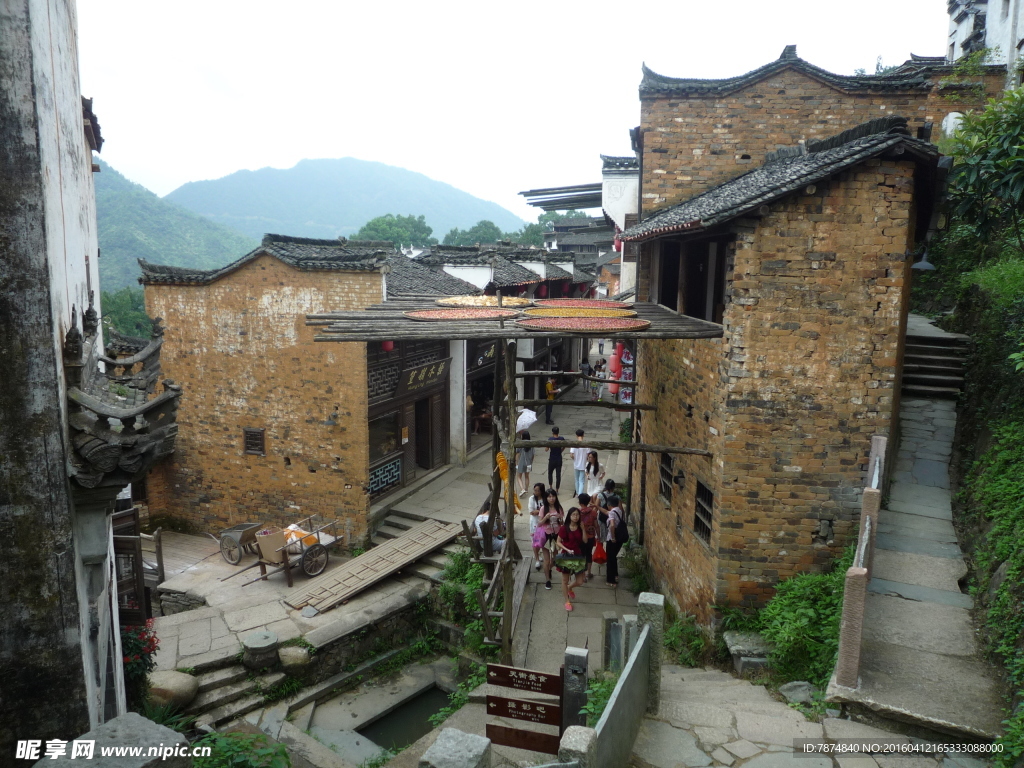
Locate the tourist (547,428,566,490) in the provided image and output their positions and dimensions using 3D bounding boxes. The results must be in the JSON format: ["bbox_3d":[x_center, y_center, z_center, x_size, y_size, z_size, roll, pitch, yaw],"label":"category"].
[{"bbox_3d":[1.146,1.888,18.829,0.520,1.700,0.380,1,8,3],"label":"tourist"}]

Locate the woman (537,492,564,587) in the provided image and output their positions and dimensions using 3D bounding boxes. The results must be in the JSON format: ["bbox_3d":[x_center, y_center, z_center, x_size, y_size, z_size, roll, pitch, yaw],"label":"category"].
[{"bbox_3d":[0.677,2.654,12.781,0.520,1.670,0.450,1,8,5],"label":"woman"}]

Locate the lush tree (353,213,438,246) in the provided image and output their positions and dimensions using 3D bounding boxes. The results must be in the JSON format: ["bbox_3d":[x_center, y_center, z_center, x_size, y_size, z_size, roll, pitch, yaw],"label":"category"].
[{"bbox_3d":[-10.373,-10.616,65.612,7.400,9.000,7.000,1,8,0],"label":"lush tree"}]

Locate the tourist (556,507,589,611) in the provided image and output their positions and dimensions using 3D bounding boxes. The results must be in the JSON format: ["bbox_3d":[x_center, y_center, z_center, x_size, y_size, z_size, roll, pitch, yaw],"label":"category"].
[{"bbox_3d":[1.004,2.815,12.084,0.550,1.630,0.500,0,8,0],"label":"tourist"}]

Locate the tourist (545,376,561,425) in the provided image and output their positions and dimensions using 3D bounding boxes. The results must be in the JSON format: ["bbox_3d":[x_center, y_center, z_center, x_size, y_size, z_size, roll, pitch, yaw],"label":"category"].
[{"bbox_3d":[1.448,0.601,26.879,0.450,1.700,0.450,1,8,7],"label":"tourist"}]

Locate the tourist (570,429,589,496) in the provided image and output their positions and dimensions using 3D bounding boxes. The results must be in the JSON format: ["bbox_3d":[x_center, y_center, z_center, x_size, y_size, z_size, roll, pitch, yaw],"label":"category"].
[{"bbox_3d":[1.682,1.923,18.379,0.500,1.700,0.380,1,8,3],"label":"tourist"}]

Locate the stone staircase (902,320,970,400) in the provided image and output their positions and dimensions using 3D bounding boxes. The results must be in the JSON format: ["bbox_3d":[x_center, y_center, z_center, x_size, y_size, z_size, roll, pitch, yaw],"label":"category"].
[{"bbox_3d":[8.025,-0.293,13.955,1.180,1.020,1.750,6,9,33],"label":"stone staircase"}]

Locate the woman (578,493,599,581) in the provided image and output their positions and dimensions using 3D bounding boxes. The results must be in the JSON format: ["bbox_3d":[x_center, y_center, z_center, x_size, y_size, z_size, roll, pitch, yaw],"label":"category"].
[{"bbox_3d":[1.356,2.647,12.845,0.460,1.550,0.340,3,8,15],"label":"woman"}]

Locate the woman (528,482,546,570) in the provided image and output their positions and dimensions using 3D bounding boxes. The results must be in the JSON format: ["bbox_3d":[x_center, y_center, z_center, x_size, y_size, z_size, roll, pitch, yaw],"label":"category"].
[{"bbox_3d":[0.483,2.598,13.734,0.480,1.620,0.380,3,9,20],"label":"woman"}]

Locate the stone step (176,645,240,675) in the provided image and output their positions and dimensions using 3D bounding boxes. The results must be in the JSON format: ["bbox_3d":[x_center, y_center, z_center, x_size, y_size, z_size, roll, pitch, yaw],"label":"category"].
[{"bbox_3d":[-4.761,4.361,11.712,1.000,0.160,0.360,-5,10,-32],"label":"stone step"}]

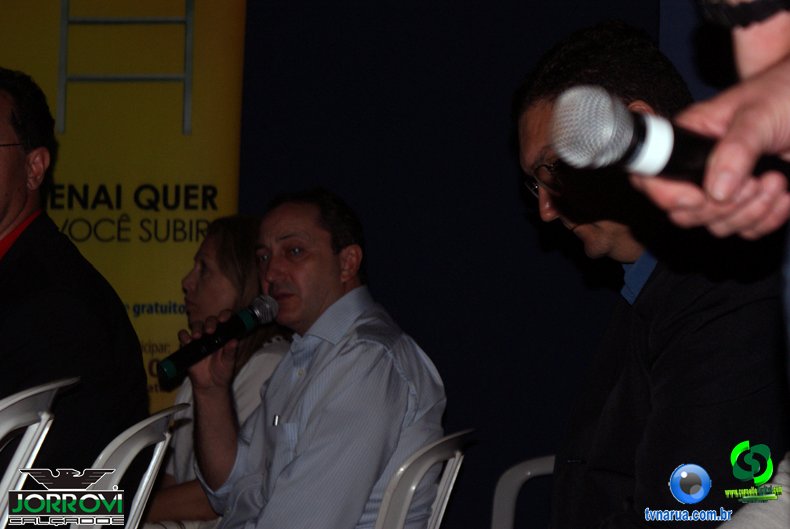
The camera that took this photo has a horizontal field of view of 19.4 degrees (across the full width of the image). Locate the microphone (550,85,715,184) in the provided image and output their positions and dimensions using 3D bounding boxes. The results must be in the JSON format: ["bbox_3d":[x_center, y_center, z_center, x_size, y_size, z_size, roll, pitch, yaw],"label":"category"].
[{"bbox_3d":[0.210,-0.065,1.477,0.248,0.051,0.051,13,-17,-16],"label":"microphone"}]

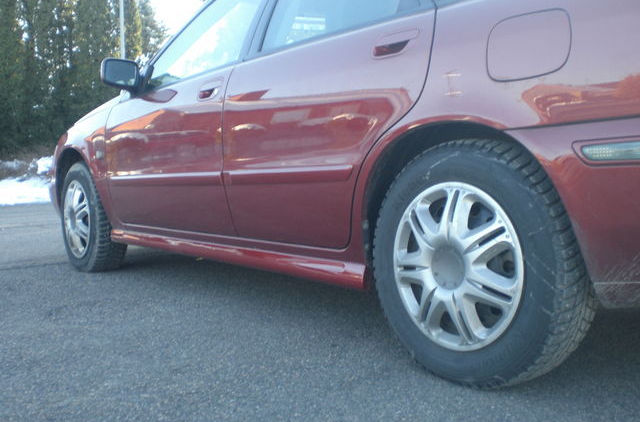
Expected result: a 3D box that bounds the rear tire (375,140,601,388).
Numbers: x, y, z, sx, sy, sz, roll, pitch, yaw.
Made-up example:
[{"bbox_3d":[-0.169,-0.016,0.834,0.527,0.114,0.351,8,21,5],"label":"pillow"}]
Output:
[{"bbox_3d":[0.391,0.127,1.752,0.192,0.602,0.602,-4,4,-38],"label":"rear tire"}]

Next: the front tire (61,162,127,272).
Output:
[{"bbox_3d":[-1.221,0.036,3.790,0.192,0.602,0.602,-4,4,-38],"label":"front tire"}]

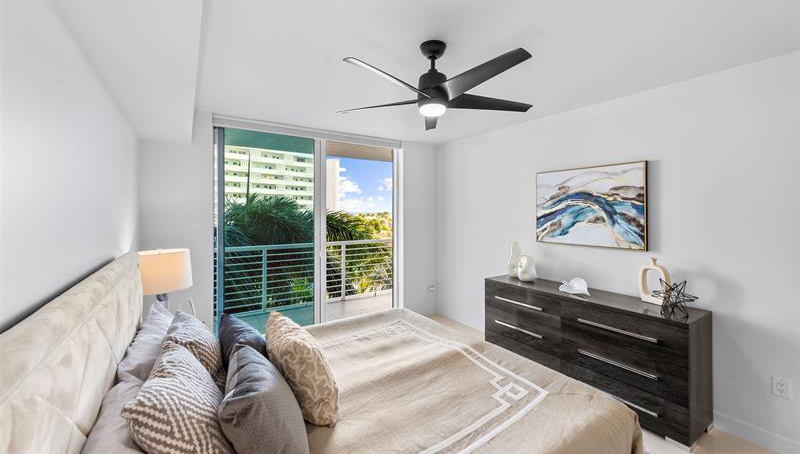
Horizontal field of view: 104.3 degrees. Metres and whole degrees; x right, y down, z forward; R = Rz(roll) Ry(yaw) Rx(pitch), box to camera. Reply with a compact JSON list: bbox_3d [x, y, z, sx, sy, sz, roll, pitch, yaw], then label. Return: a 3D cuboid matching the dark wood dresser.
[{"bbox_3d":[1.574,0.997,2.798,0.448,0.827,1.658,-2,3,-35],"label":"dark wood dresser"}]

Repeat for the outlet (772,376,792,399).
[{"bbox_3d":[2.434,1.025,1.984,0.010,0.120,0.077,-2,3,-35],"label":"outlet"}]

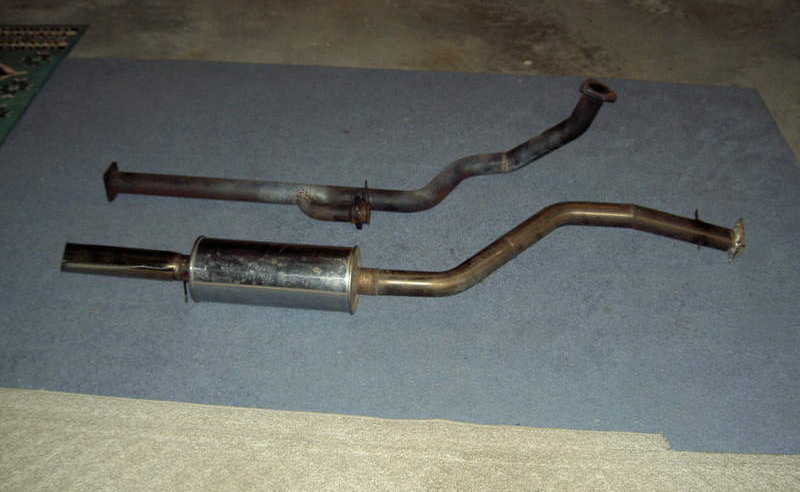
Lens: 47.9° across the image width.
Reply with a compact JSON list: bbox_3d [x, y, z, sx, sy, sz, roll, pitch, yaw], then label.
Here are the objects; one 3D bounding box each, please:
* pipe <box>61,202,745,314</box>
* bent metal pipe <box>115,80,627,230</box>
[{"bbox_3d":[0.019,0.020,2.476,1.929,0.180,0.378,-3,37,-6],"label":"pipe"},{"bbox_3d":[-0.105,-0.279,2.774,1.632,0.305,0.407,-3,37,-6],"label":"bent metal pipe"}]

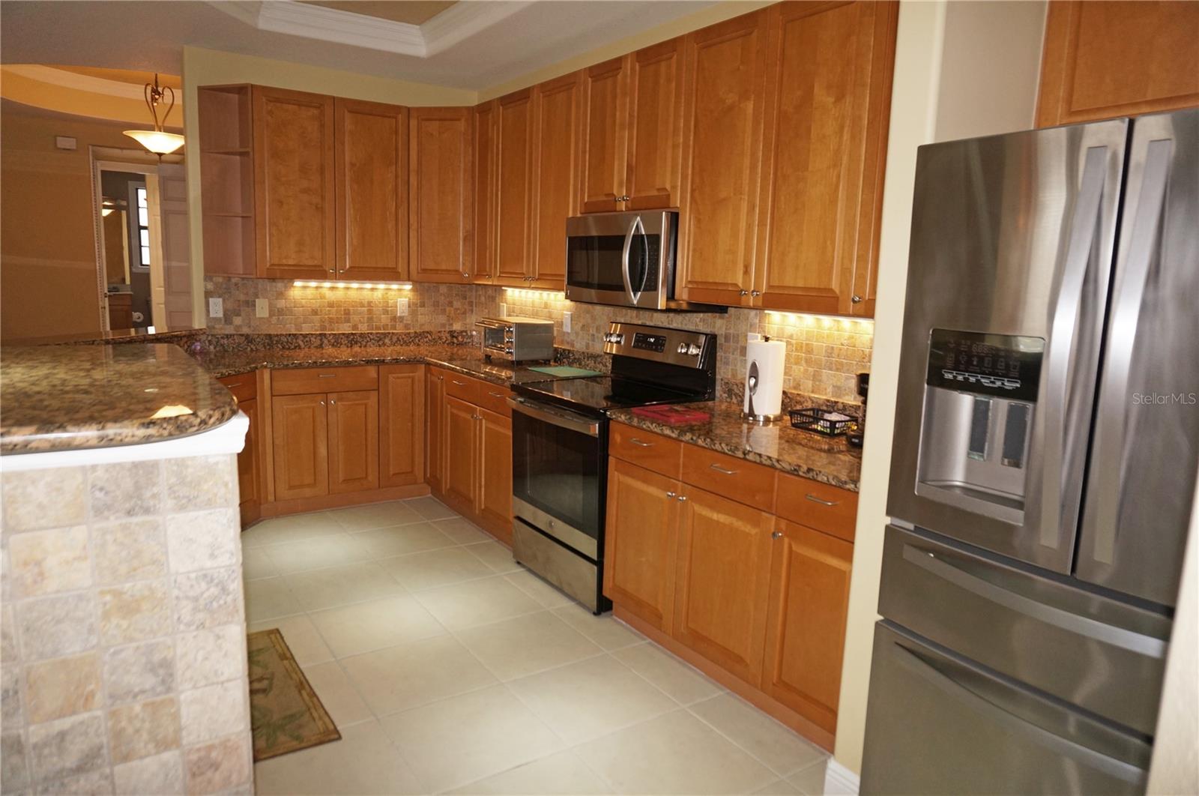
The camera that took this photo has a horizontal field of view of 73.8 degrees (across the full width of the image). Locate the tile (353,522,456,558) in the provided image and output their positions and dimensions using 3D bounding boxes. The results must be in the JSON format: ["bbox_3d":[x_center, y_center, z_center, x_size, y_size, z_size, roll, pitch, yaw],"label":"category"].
[{"bbox_3d":[-1.044,0.765,4.294,0.455,0.010,0.455,-4,11,-33],"label":"tile"}]

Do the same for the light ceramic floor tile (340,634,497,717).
[{"bbox_3d":[-0.665,1.006,2.940,0.455,0.012,0.455,-4,11,-33],"label":"light ceramic floor tile"}]

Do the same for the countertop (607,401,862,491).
[{"bbox_3d":[0.646,0.143,2.884,0.612,0.035,1.297,-4,11,-33],"label":"countertop"}]

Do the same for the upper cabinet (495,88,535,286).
[{"bbox_3d":[-0.351,-1.165,4.528,0.313,1.050,0.456,-4,11,-33],"label":"upper cabinet"}]

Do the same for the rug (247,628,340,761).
[{"bbox_3d":[-1.271,1.005,2.700,0.540,0.010,0.884,-4,11,-33],"label":"rug"}]

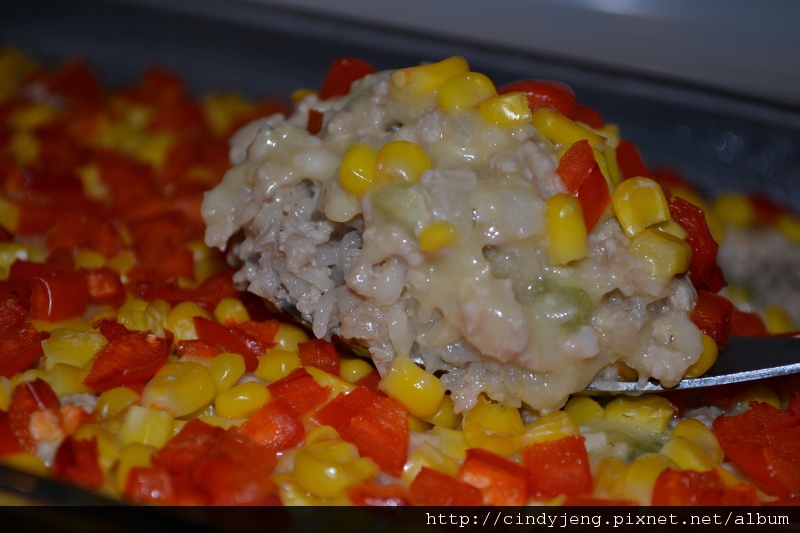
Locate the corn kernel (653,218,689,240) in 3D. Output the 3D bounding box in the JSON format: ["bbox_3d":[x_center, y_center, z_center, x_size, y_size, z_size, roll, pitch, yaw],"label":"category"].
[{"bbox_3d":[0.041,-0.006,0.259,0.009,0.005,0.007,19,34,-24],"label":"corn kernel"}]

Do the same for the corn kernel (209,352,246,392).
[{"bbox_3d":[-0.026,0.016,0.256,0.005,0.005,0.006,2,51,25],"label":"corn kernel"}]

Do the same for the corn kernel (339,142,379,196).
[{"bbox_3d":[-0.006,-0.015,0.266,0.007,0.008,0.006,0,15,0],"label":"corn kernel"}]

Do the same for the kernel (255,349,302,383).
[{"bbox_3d":[-0.020,0.016,0.275,0.009,0.006,0.007,0,27,0],"label":"kernel"}]

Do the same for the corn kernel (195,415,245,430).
[{"bbox_3d":[-0.026,0.025,0.245,0.008,0.005,0.007,-5,26,-10],"label":"corn kernel"}]

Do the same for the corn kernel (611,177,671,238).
[{"bbox_3d":[0.037,-0.009,0.254,0.009,0.005,0.009,-10,71,-21],"label":"corn kernel"}]

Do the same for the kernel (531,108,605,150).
[{"bbox_3d":[0.026,-0.021,0.261,0.012,0.005,0.007,25,20,-6],"label":"kernel"}]

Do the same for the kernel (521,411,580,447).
[{"bbox_3d":[0.022,0.025,0.249,0.009,0.005,0.008,-19,35,-18],"label":"kernel"}]

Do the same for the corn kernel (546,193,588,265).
[{"bbox_3d":[0.025,-0.006,0.249,0.006,0.011,0.007,-6,-9,14],"label":"corn kernel"}]

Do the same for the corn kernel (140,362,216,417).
[{"bbox_3d":[-0.033,0.018,0.250,0.011,0.006,0.007,-30,49,-7],"label":"corn kernel"}]

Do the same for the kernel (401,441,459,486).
[{"bbox_3d":[0.004,0.029,0.240,0.009,0.005,0.007,-13,36,-27],"label":"kernel"}]

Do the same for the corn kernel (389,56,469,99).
[{"bbox_3d":[0.004,-0.029,0.262,0.012,0.005,0.007,-18,22,-9],"label":"corn kernel"}]

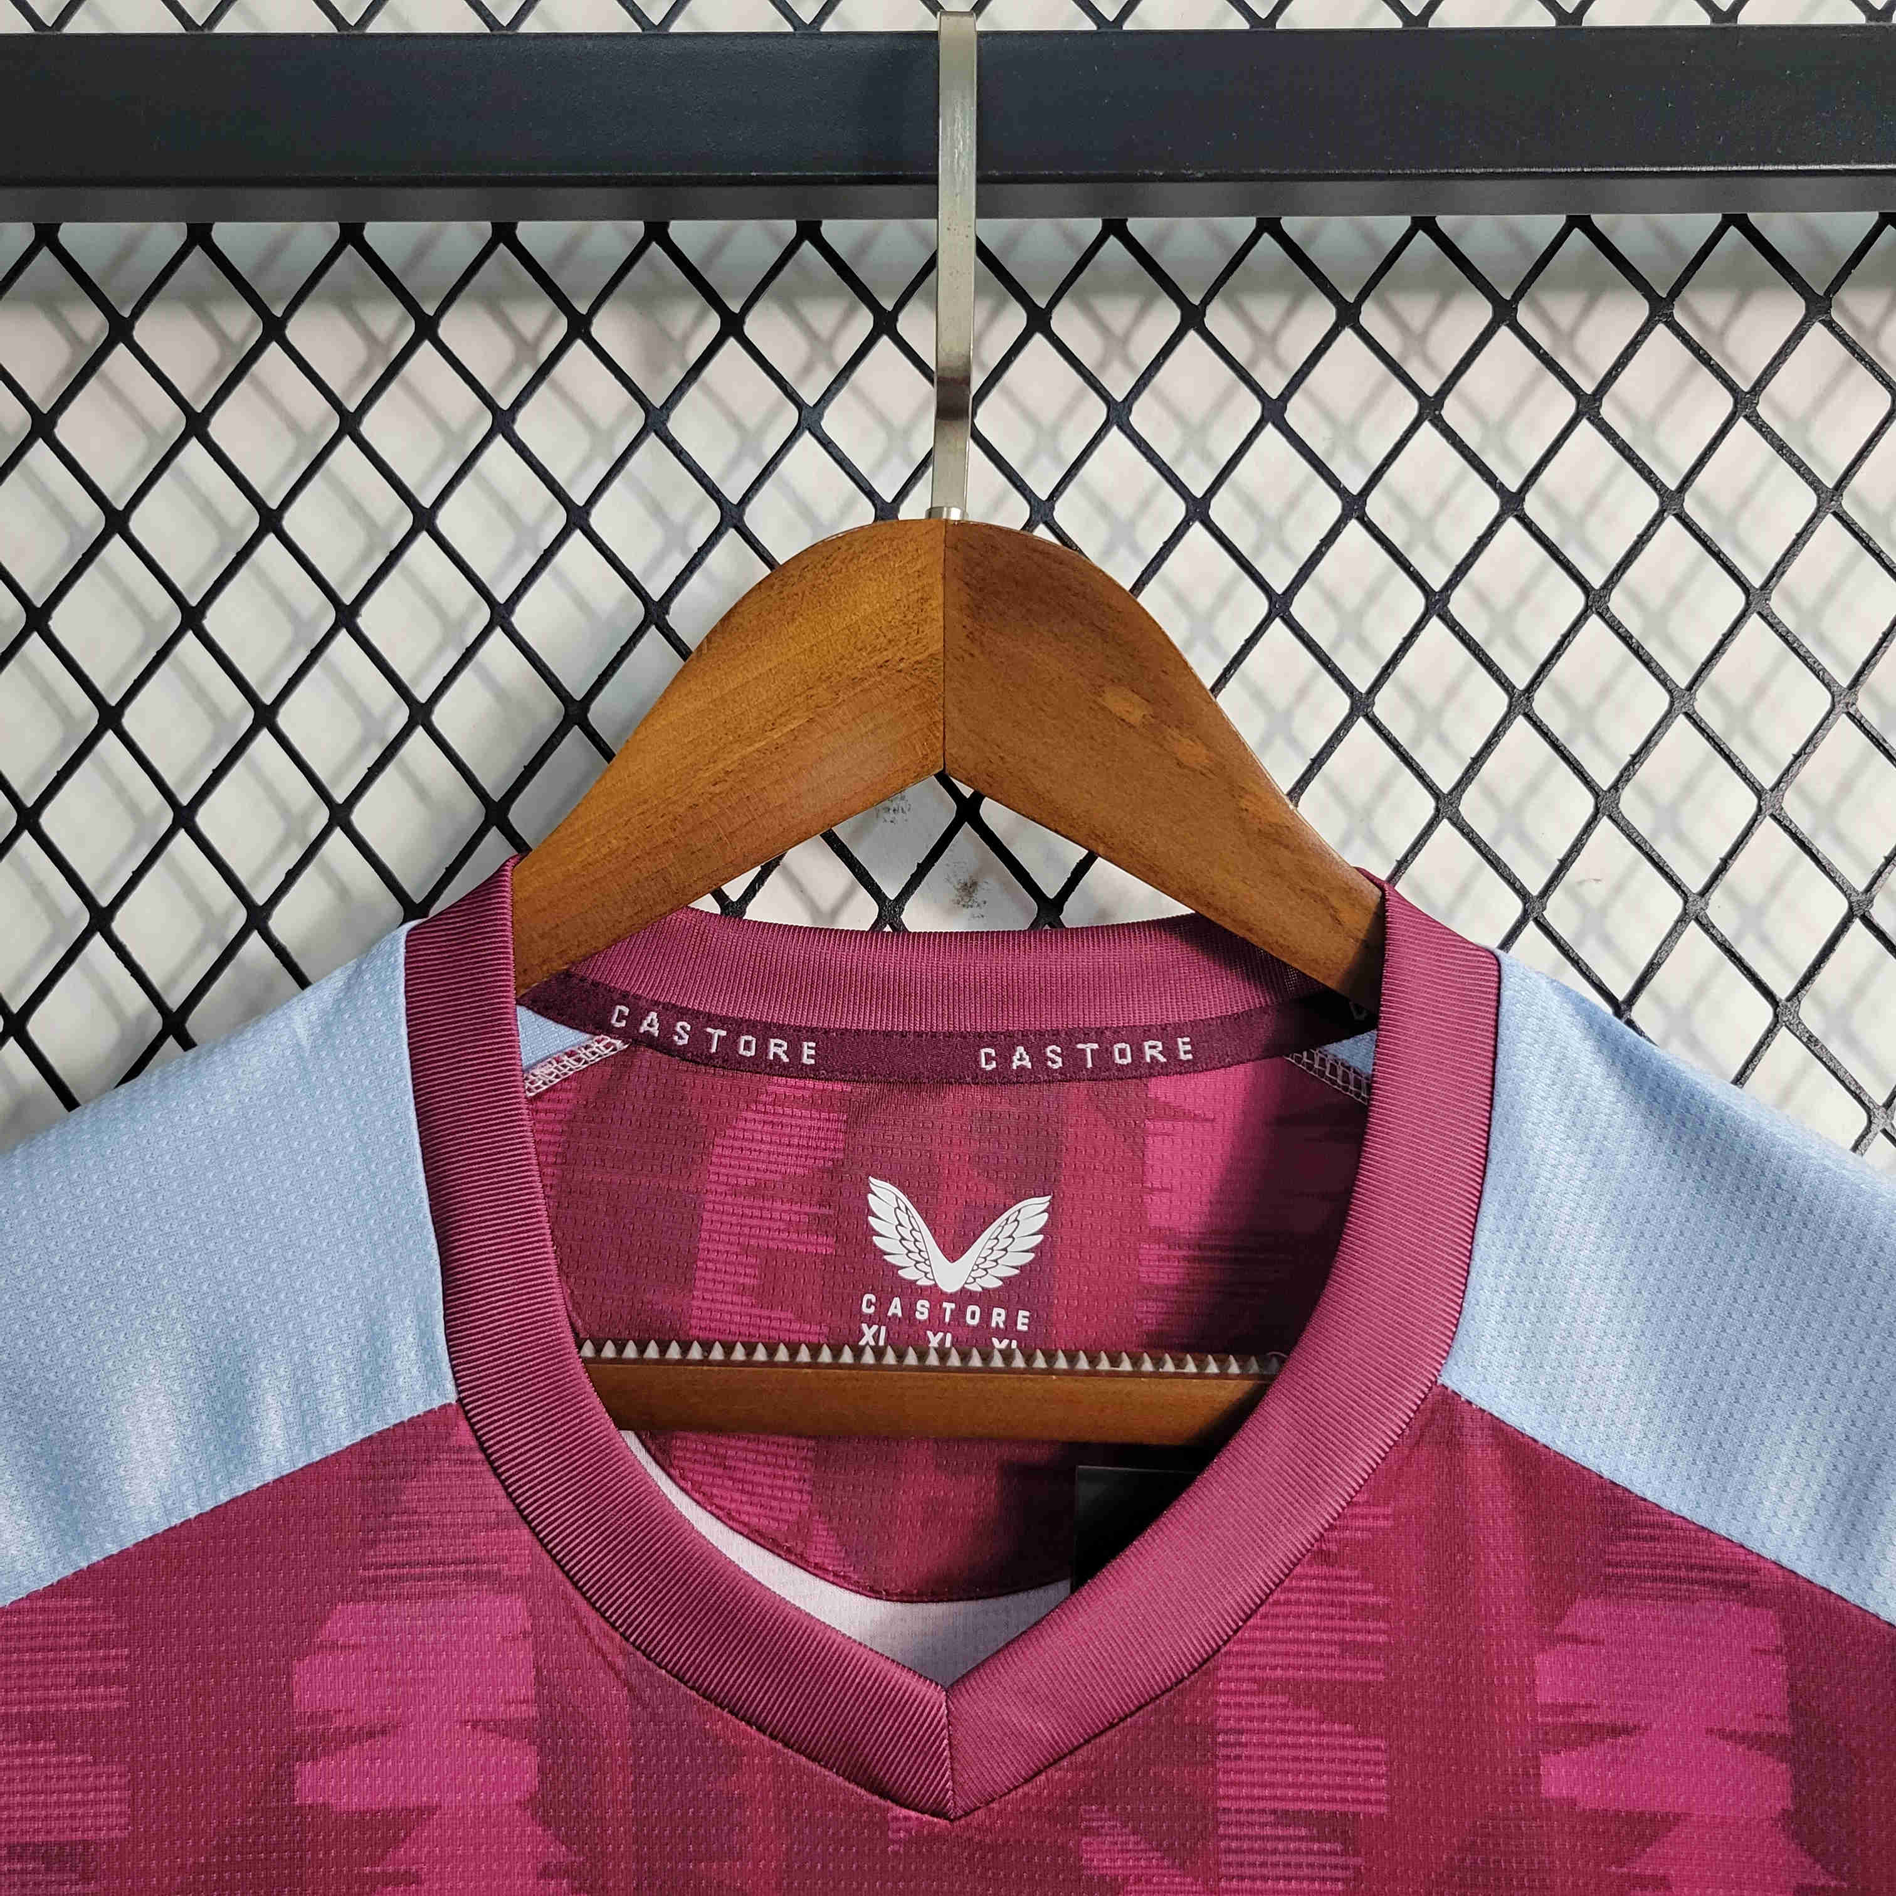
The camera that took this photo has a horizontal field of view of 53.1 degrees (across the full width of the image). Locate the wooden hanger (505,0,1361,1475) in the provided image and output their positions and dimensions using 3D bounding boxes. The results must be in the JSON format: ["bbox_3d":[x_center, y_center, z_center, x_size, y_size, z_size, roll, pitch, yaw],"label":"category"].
[{"bbox_3d":[0.000,-0.045,0.382,0.440,0.280,0.060,0,0,0],"label":"wooden hanger"}]

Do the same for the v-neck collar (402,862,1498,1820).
[{"bbox_3d":[0.001,0.071,0.372,0.213,0.178,0.055,0,0,0],"label":"v-neck collar"}]

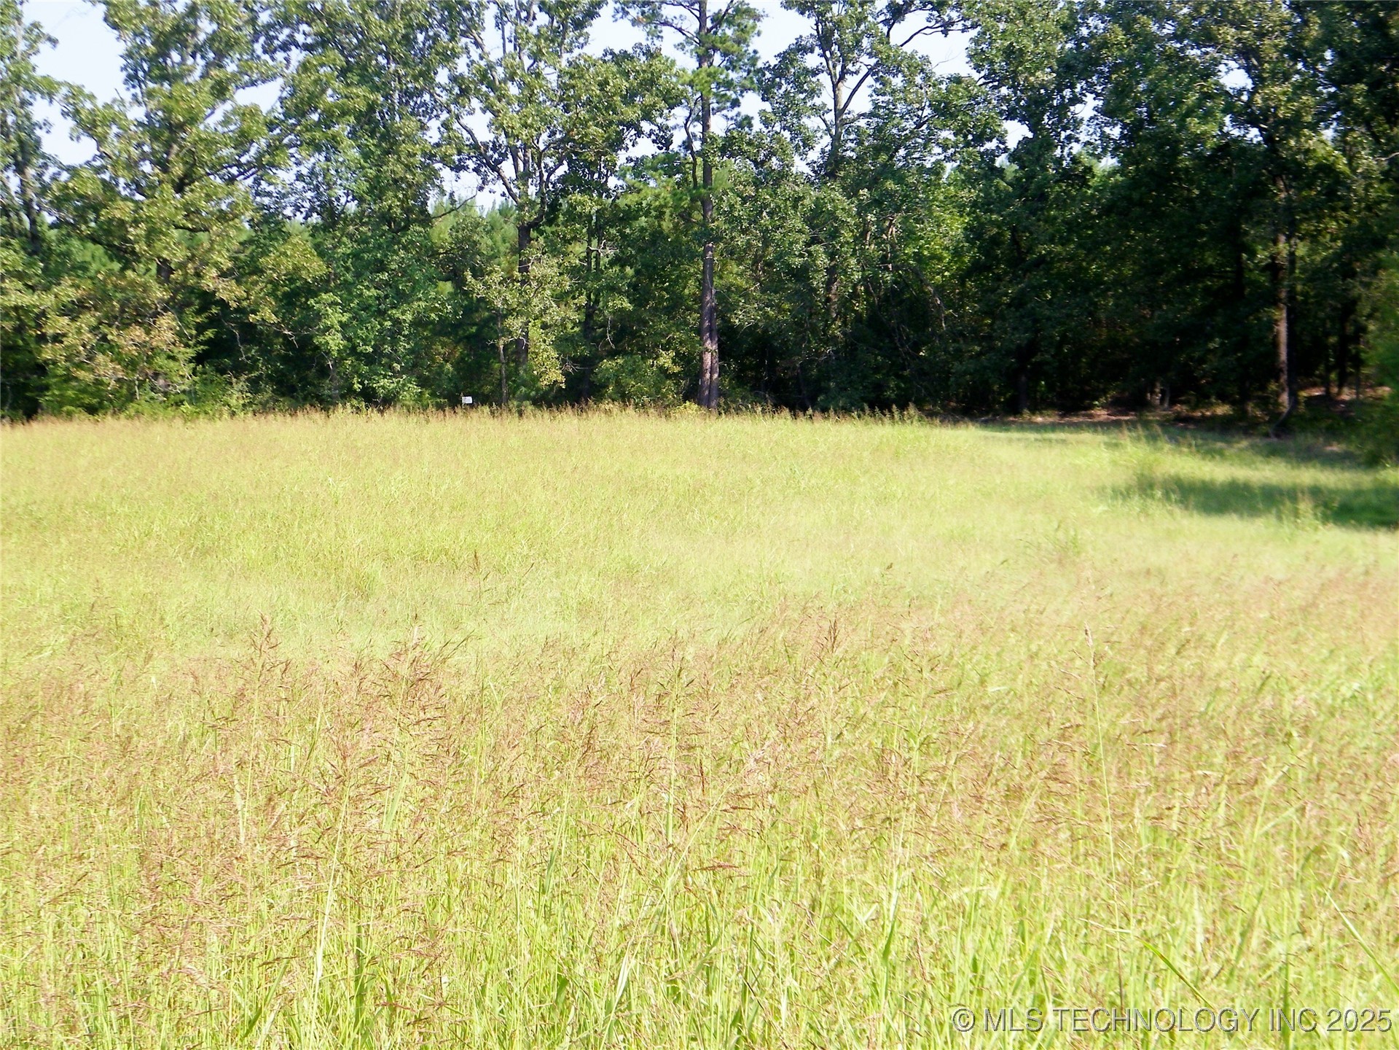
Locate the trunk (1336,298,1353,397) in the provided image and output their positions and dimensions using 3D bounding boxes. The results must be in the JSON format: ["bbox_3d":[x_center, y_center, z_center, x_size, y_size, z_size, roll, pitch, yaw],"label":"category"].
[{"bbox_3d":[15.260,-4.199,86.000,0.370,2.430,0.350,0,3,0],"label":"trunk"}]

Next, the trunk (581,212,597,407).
[{"bbox_3d":[-2.597,-5.104,86.000,0.340,4.550,0.340,0,3,0],"label":"trunk"}]

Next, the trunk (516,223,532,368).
[{"bbox_3d":[-4.051,-5.174,84.000,0.350,3.560,0.350,0,3,0],"label":"trunk"}]

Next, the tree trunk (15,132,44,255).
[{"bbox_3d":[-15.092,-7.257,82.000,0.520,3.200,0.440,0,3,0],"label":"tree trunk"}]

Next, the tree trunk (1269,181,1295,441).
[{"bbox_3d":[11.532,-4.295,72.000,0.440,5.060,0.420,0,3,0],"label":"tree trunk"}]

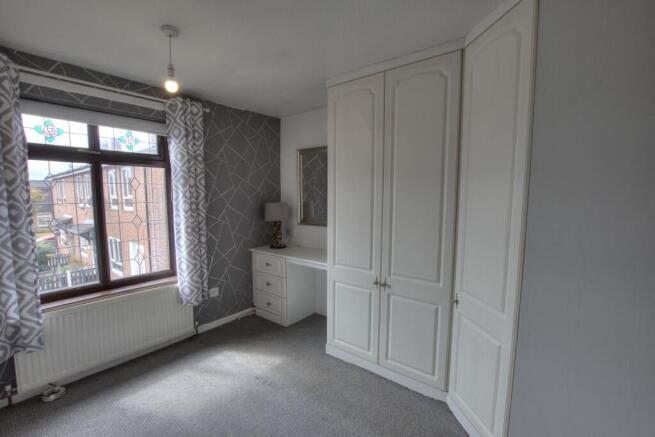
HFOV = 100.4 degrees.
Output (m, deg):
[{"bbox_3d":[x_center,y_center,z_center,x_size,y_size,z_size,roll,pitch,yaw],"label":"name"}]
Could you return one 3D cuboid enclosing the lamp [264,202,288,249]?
[{"bbox_3d":[-0.601,0.082,3.297,0.275,0.536,0.275,5,7,43],"label":"lamp"}]

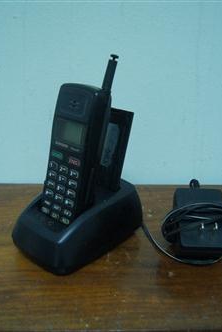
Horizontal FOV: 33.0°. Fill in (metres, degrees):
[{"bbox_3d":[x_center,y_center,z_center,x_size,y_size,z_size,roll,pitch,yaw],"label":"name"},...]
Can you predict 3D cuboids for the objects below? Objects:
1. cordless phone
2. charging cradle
[{"bbox_3d":[-0.031,-0.024,0.375,0.048,0.171,0.041,18,15,33],"label":"cordless phone"},{"bbox_3d":[-0.034,0.052,0.402,0.078,0.045,0.121,22,32,37],"label":"charging cradle"}]

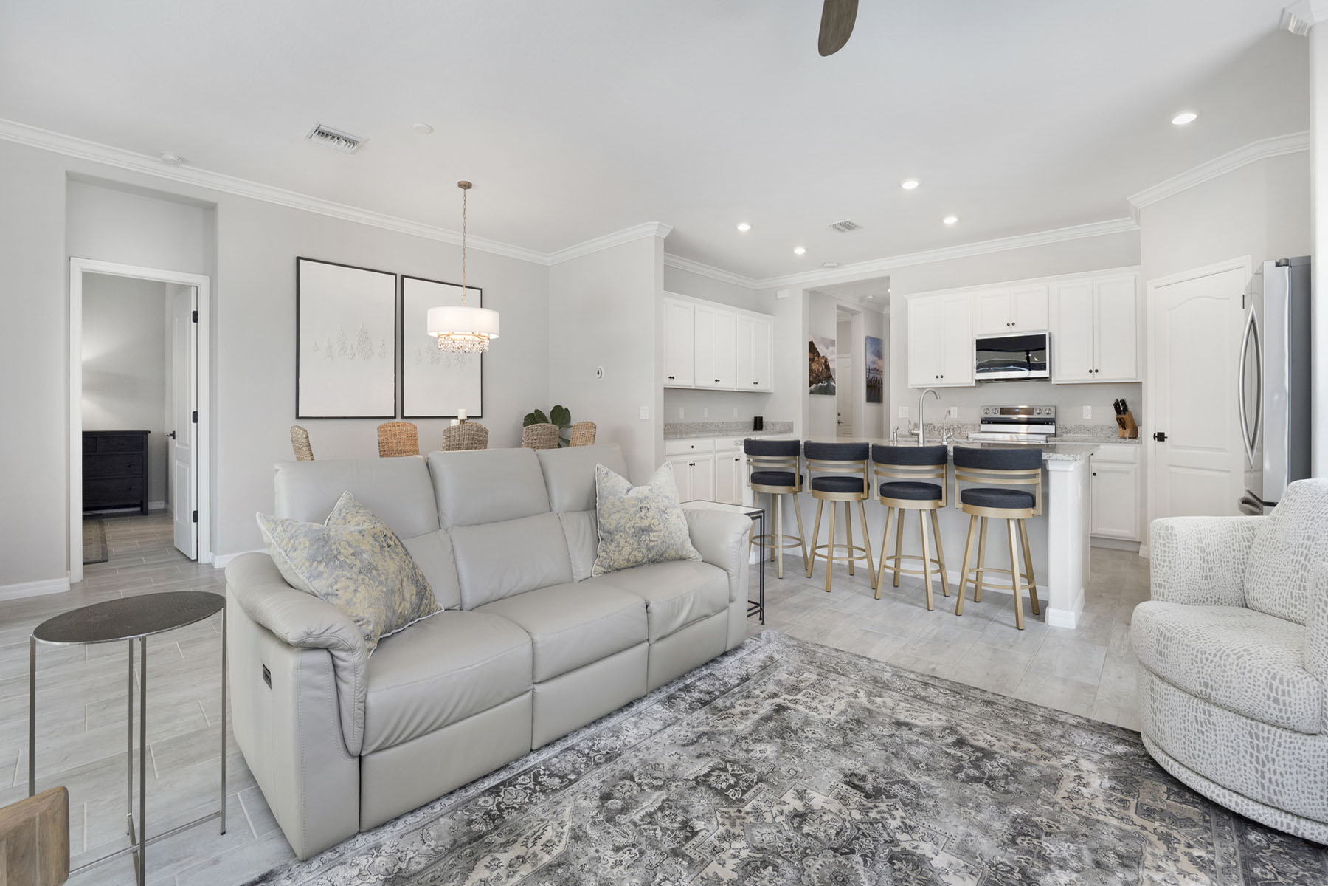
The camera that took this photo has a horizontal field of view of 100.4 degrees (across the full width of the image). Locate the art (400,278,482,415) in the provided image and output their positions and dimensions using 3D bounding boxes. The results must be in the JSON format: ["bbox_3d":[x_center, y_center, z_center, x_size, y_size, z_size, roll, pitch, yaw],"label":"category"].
[{"bbox_3d":[-2.330,-0.982,5.872,0.039,1.460,0.895,2,3,36],"label":"art"}]

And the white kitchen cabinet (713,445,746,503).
[{"bbox_3d":[0.614,0.392,6.613,0.607,0.948,0.845,2,3,36],"label":"white kitchen cabinet"}]

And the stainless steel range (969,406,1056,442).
[{"bbox_3d":[3.517,0.285,5.588,0.710,1.200,0.700,2,3,42],"label":"stainless steel range"}]

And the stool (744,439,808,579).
[{"bbox_3d":[0.896,0.490,4.408,0.459,1.059,0.477,2,3,38],"label":"stool"}]

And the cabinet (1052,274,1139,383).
[{"bbox_3d":[4.236,-1.075,5.418,0.332,1.004,0.670,-3,4,-44],"label":"cabinet"}]

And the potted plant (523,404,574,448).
[{"bbox_3d":[-1.130,0.216,5.400,0.500,1.170,0.500,1,2,44],"label":"potted plant"}]

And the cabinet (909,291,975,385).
[{"bbox_3d":[3.123,-1.138,6.179,0.690,1.020,0.340,2,3,42],"label":"cabinet"}]

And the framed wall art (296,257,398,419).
[{"bbox_3d":[-2.927,-0.934,5.150,0.040,1.390,0.880,2,3,42],"label":"framed wall art"}]

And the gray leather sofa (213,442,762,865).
[{"bbox_3d":[-0.670,0.586,2.642,1.111,1.059,2.150,2,3,39],"label":"gray leather sofa"}]

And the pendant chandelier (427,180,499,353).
[{"bbox_3d":[-1.675,-1.475,4.625,0.577,1.431,0.577,0,3,0],"label":"pendant chandelier"}]

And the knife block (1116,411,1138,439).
[{"bbox_3d":[4.373,-0.176,5.212,0.167,0.256,0.104,-1,3,-14],"label":"knife block"}]

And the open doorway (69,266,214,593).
[{"bbox_3d":[-3.999,-0.177,4.262,0.130,2.270,0.800,2,3,42],"label":"open doorway"}]

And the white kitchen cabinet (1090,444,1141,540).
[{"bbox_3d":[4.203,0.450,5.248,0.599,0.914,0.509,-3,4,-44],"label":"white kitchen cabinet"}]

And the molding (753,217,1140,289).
[{"bbox_3d":[2.862,-2.184,6.558,4.250,0.120,0.110,2,3,42],"label":"molding"}]

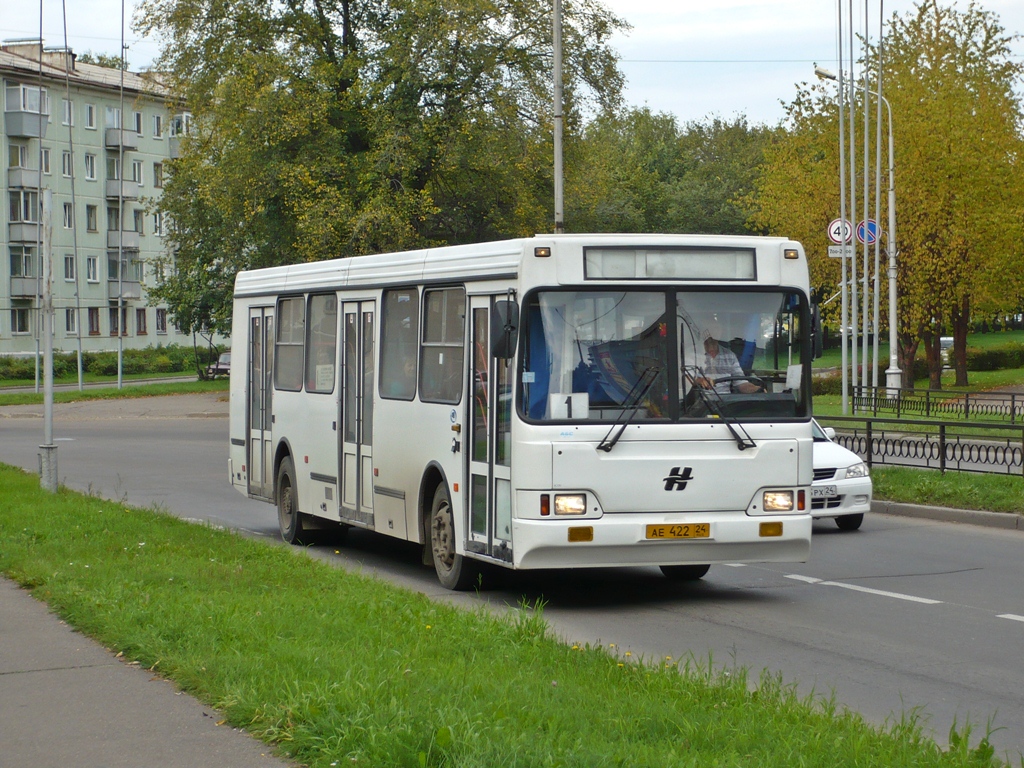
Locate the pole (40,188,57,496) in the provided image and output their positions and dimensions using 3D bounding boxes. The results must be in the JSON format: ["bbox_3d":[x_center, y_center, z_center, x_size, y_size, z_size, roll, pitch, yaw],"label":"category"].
[{"bbox_3d":[-6.215,-0.584,38.500,0.220,4.100,0.220,-1,1,-17],"label":"pole"}]

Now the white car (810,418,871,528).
[{"bbox_3d":[2.480,0.840,31.500,1.690,1.420,4.300,-1,1,-17],"label":"white car"}]

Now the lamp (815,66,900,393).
[{"bbox_3d":[9.360,-4.050,77.700,2.450,9.100,0.450,-1,1,-17],"label":"lamp"}]

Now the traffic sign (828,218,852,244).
[{"bbox_3d":[8.860,-4.110,77.300,0.700,0.700,0.040,-1,1,-6],"label":"traffic sign"}]

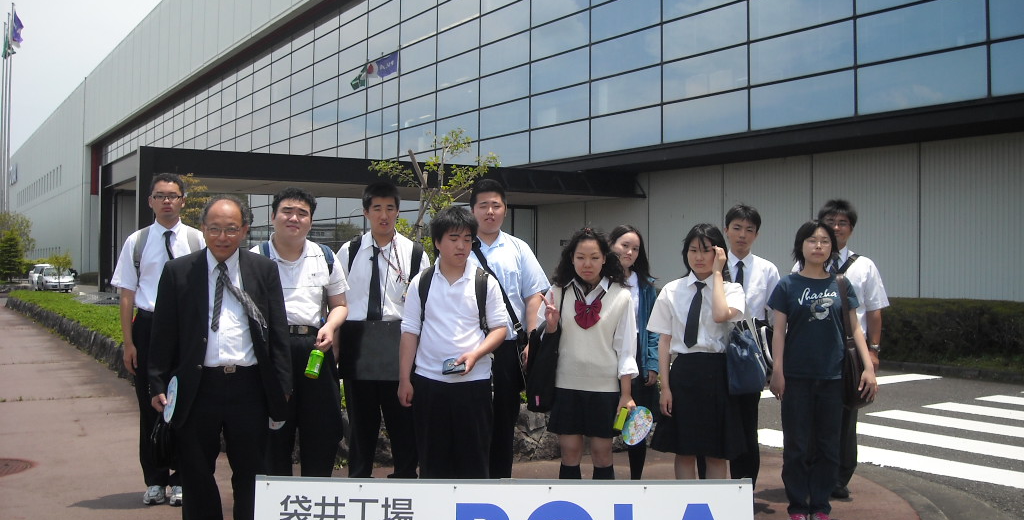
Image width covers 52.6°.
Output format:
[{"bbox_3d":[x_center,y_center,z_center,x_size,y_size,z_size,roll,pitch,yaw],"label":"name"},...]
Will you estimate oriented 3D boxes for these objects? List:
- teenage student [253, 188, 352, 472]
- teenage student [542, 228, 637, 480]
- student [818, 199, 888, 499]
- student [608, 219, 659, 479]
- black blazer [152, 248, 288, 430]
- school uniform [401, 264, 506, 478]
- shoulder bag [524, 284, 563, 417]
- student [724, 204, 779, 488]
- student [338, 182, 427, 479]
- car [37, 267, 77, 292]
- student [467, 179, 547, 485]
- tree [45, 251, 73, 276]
[{"bbox_3d":[-1.087,0.485,5.255,0.530,1.710,0.400,0,0,-9],"label":"teenage student"},{"bbox_3d":[0.376,0.597,4.954,0.450,1.505,0.350,0,0,10],"label":"teenage student"},{"bbox_3d":[1.926,0.511,6.074,0.550,1.710,0.350,0,0,13],"label":"student"},{"bbox_3d":[0.652,0.576,5.900,0.410,1.570,0.300,0,0,9],"label":"student"},{"bbox_3d":[-1.227,0.326,4.360,0.590,0.750,0.310,0,0,-7],"label":"black blazer"},{"bbox_3d":[-0.267,0.636,4.720,0.490,1.310,0.330,0,0,-3],"label":"school uniform"},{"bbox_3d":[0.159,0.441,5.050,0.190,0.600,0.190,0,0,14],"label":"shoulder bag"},{"bbox_3d":[1.225,0.519,5.600,0.470,1.680,0.310,0,0,6],"label":"student"},{"bbox_3d":[-0.719,0.450,5.750,0.520,1.780,0.340,0,0,-1],"label":"student"},{"bbox_3d":[-26.147,1.120,59.500,1.690,1.420,4.400,1,0,-30],"label":"car"},{"bbox_3d":[-0.067,0.472,5.205,0.500,1.750,0.360,0,0,2],"label":"student"},{"bbox_3d":[-13.985,0.325,32.000,0.880,1.280,0.850,0,0,-3],"label":"tree"}]

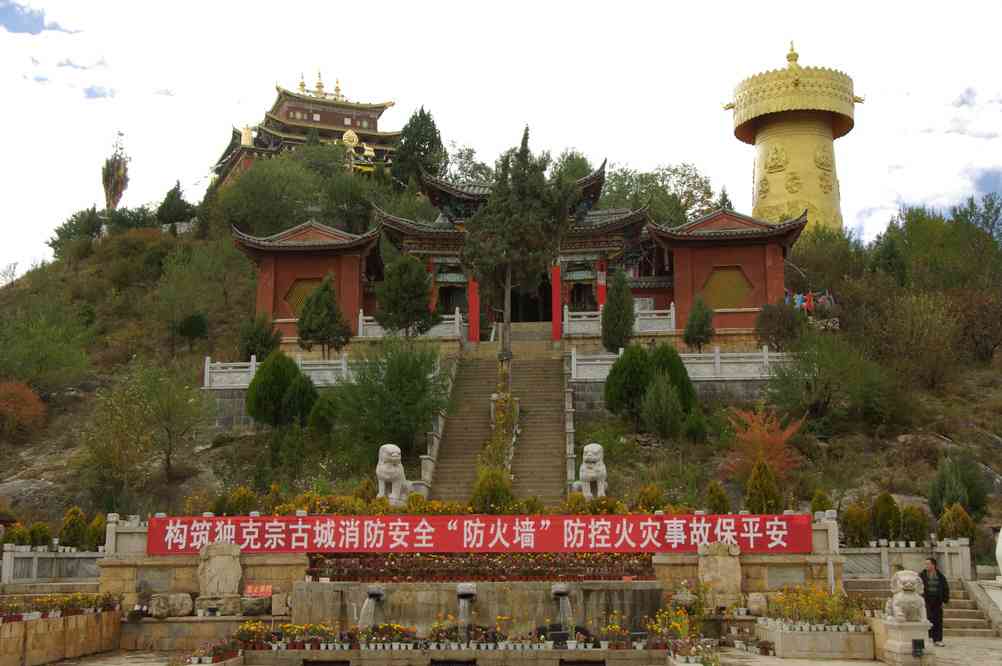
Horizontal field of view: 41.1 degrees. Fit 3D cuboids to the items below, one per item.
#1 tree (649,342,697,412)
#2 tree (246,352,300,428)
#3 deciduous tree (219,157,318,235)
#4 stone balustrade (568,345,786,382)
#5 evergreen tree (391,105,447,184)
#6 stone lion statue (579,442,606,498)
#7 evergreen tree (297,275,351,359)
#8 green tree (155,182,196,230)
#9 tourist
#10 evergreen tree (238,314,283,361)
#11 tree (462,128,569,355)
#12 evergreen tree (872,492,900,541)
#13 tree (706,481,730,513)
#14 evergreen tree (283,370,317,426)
[{"bbox_3d":[5.142,1.436,40.495,1.578,2.325,1.499,0,-10,0],"label":"tree"},{"bbox_3d":[-7.674,1.910,45.123,1.785,2.656,1.785,0,-10,0],"label":"tree"},{"bbox_3d":[-13.413,-7.759,77.000,6.000,5.004,6.000,1,-10,-10],"label":"deciduous tree"},{"bbox_3d":[5.686,0.983,43.000,7.000,1.150,0.300,-1,-10,3],"label":"stone balustrade"},{"bbox_3d":[-5.496,-12.104,90.000,3.911,6.583,3.911,0,-10,-3],"label":"evergreen tree"},{"bbox_3d":[2.549,3.858,37.179,0.780,1.600,1.050,-1,-10,4],"label":"stone lion statue"},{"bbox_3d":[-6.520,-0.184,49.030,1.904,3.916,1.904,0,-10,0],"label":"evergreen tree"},{"bbox_3d":[-26.323,-10.262,108.271,3.115,4.182,3.115,0,-10,0],"label":"green tree"},{"bbox_3d":[8.495,5.310,26.345,0.580,1.733,0.360,-3,-10,17],"label":"tourist"},{"bbox_3d":[-8.073,0.319,44.800,1.477,1.905,1.477,1,-10,-10],"label":"evergreen tree"},{"bbox_3d":[0.576,-3.020,46.600,3.841,8.596,3.841,0,-10,1],"label":"tree"},{"bbox_3d":[9.573,4.691,33.318,0.774,1.410,0.735,0,-10,0],"label":"evergreen tree"},{"bbox_3d":[5.110,4.024,31.500,0.680,1.120,0.680,-1,-10,3],"label":"tree"},{"bbox_3d":[-6.279,2.098,41.800,1.150,1.750,1.150,-1,-10,3],"label":"evergreen tree"}]

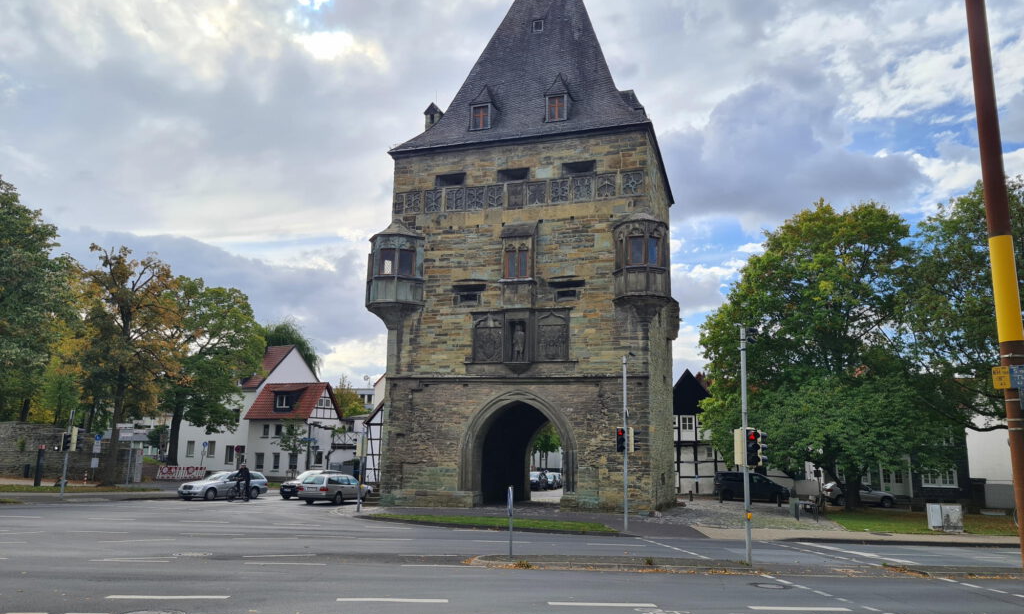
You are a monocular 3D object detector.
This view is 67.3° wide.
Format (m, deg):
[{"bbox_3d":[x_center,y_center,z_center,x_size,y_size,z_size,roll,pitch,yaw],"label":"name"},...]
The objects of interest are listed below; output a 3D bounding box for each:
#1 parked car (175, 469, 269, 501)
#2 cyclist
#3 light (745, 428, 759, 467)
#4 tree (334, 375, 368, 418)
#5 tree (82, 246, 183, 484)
[{"bbox_3d":[-14.892,9.218,39.901,1.810,1.490,4.680,-6,-13,30],"label":"parked car"},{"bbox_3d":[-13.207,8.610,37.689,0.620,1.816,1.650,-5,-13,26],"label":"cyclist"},{"bbox_3d":[5.111,2.986,16.346,0.280,0.830,0.340,4,-12,-15],"label":"light"},{"bbox_3d":[-15.127,10.924,71.107,4.400,9.200,4.400,4,-11,-12],"label":"tree"},{"bbox_3d":[-23.770,3.430,48.457,6.200,15.002,6.200,7,-13,-27],"label":"tree"}]

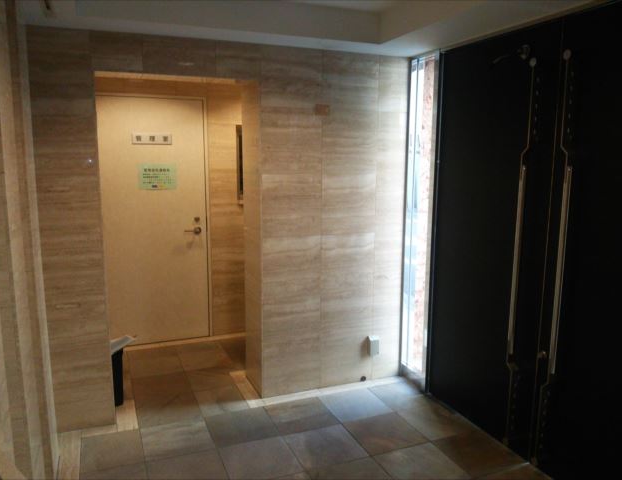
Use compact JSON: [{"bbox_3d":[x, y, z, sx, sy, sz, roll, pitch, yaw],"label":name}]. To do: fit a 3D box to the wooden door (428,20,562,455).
[{"bbox_3d":[1.053,0.014,3.345,0.045,2.344,0.996,-4,11,-21],"label":"wooden door"}]

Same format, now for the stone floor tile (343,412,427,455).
[{"bbox_3d":[0.454,1.197,3.425,0.400,0.015,0.397,-4,11,-21],"label":"stone floor tile"}]

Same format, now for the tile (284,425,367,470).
[{"bbox_3d":[0.083,1.222,3.280,0.400,0.015,0.397,-4,11,-21],"label":"tile"}]

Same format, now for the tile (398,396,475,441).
[{"bbox_3d":[0.809,1.173,3.564,0.363,0.015,0.397,-4,11,-21],"label":"tile"}]

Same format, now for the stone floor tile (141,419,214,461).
[{"bbox_3d":[-0.808,1.208,3.352,0.400,0.015,0.397,-4,11,-21],"label":"stone floor tile"}]

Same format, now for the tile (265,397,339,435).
[{"bbox_3d":[-0.064,1.158,3.643,0.400,0.015,0.397,-4,11,-21],"label":"tile"}]

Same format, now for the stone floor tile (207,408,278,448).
[{"bbox_3d":[-0.436,1.183,3.498,0.400,0.015,0.397,-4,11,-21],"label":"stone floor tile"}]

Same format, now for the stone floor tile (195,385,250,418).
[{"bbox_3d":[-0.626,1.122,3.844,0.307,0.015,0.397,-4,11,-21],"label":"stone floor tile"}]

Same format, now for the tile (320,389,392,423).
[{"bbox_3d":[0.308,1.133,3.789,0.400,0.015,0.397,-4,11,-21],"label":"tile"}]

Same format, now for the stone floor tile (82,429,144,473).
[{"bbox_3d":[-1.151,1.231,3.218,0.339,0.015,0.397,-4,11,-21],"label":"stone floor tile"}]

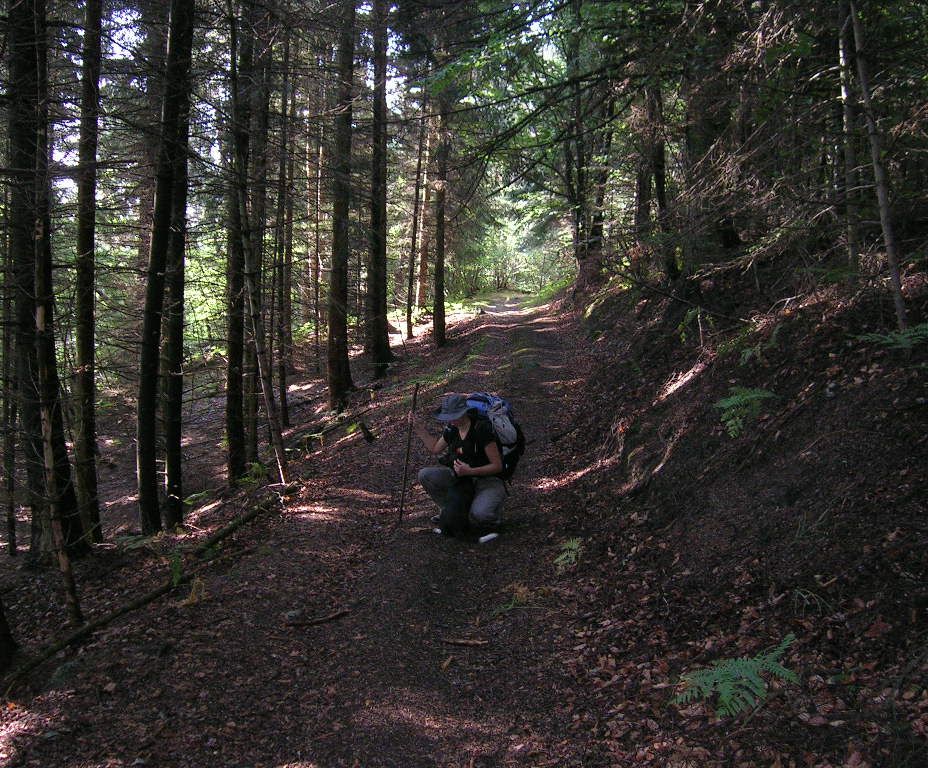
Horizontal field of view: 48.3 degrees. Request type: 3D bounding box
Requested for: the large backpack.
[{"bbox_3d":[0.221,0.380,7.500,0.360,0.600,0.290,3,25,37],"label":"large backpack"}]

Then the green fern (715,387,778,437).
[{"bbox_3d":[2.210,0.215,8.100,0.470,0.330,0.420,0,4,0],"label":"green fern"}]

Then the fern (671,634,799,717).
[{"bbox_3d":[1.006,1.080,3.850,0.460,0.200,0.360,0,4,0],"label":"fern"}]

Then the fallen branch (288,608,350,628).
[{"bbox_3d":[-0.745,1.195,5.300,0.370,0.035,0.070,-4,6,-39],"label":"fallen branch"}]

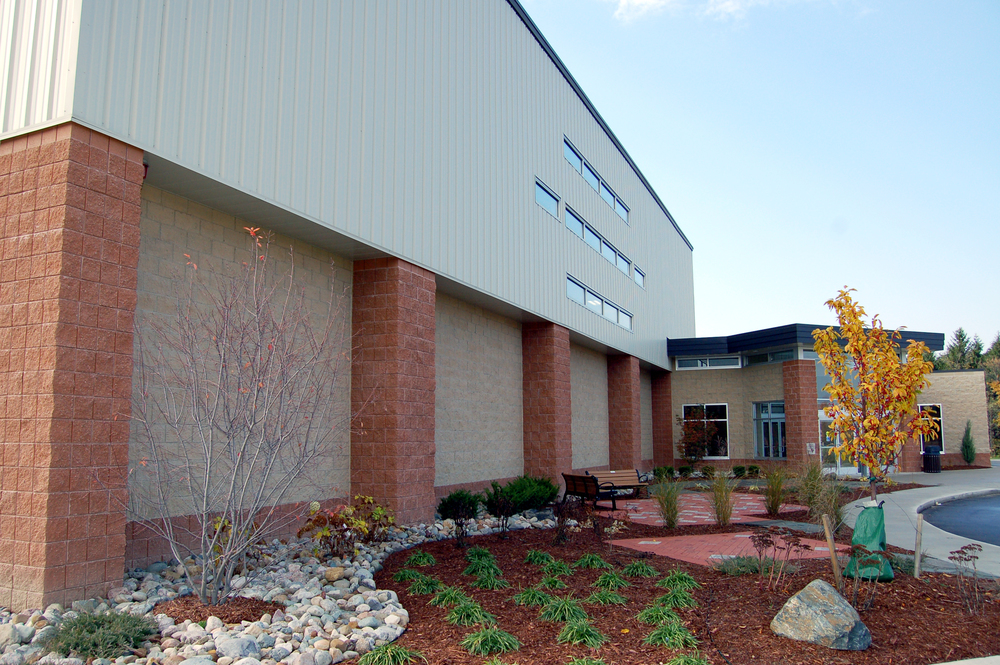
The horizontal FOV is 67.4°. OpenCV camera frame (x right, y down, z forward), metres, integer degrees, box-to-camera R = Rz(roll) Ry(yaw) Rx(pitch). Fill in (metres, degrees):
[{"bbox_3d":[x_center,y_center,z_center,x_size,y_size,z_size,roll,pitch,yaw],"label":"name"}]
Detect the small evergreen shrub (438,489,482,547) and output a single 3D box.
[{"bbox_3d":[-0.535,2.506,10.150,0.560,0.780,0.580,-1,-8,0],"label":"small evergreen shrub"}]

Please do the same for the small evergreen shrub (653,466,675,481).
[{"bbox_3d":[6.022,5.193,27.600,0.700,0.520,0.780,-4,-9,23],"label":"small evergreen shrub"}]

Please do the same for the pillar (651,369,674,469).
[{"bbox_3d":[7.022,3.799,31.652,0.813,4.120,1.050,-4,-9,23],"label":"pillar"}]

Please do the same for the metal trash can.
[{"bbox_3d":[16.948,4.943,29.400,0.650,1.070,0.650,-1,-8,0],"label":"metal trash can"}]

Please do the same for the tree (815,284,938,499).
[{"bbox_3d":[4.001,1.027,7.981,1.250,3.050,1.200,-5,-9,26],"label":"tree"}]

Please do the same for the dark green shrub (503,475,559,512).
[{"bbox_3d":[0.566,2.989,13.915,1.000,0.720,0.900,0,-8,0],"label":"dark green shrub"}]

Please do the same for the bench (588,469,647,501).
[{"bbox_3d":[3.105,3.911,19.282,1.780,0.780,0.640,5,-10,-32],"label":"bench"}]

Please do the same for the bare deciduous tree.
[{"bbox_3d":[-2.306,0.680,6.725,2.100,3.350,2.000,2,-9,-18],"label":"bare deciduous tree"}]

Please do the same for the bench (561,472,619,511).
[{"bbox_3d":[2.000,3.570,16.860,0.600,0.750,1.580,2,-9,-21],"label":"bench"}]

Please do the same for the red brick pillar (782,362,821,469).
[{"bbox_3d":[11.291,3.094,27.869,0.820,4.070,0.820,3,-9,-25],"label":"red brick pillar"}]

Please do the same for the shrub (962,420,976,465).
[{"bbox_3d":[19.077,4.482,30.450,0.520,1.840,0.520,-6,-10,31],"label":"shrub"}]

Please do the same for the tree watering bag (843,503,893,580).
[{"bbox_3d":[3.794,2.157,7.716,0.510,0.820,0.460,-4,-9,25],"label":"tree watering bag"}]

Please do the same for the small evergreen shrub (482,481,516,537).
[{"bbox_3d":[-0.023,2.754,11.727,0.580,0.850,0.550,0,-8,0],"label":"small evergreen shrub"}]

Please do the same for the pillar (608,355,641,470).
[{"bbox_3d":[4.246,2.867,25.300,0.813,4.040,1.220,-4,-9,23],"label":"pillar"}]

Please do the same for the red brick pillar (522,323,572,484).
[{"bbox_3d":[1.179,1.881,18.276,0.813,4.040,1.220,-4,-9,23],"label":"red brick pillar"}]

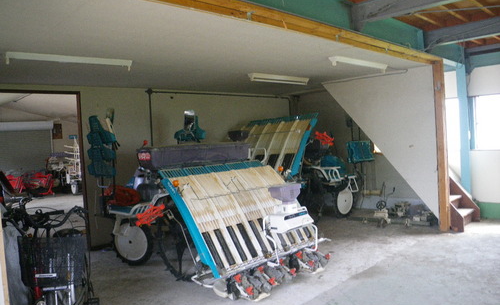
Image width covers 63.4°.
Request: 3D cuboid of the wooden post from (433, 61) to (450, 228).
[{"bbox_3d":[2.913,-0.088,6.137,0.108,2.549,0.108,-5,2,-41],"label":"wooden post"}]

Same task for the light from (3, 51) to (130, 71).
[{"bbox_3d":[-1.880,-0.949,4.302,1.235,0.108,0.137,-4,2,-37],"label":"light"}]

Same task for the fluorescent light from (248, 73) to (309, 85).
[{"bbox_3d":[0.485,-1.136,6.355,1.235,0.108,0.137,-5,2,-41],"label":"fluorescent light"}]

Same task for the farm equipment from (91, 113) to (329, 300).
[{"bbox_3d":[-0.591,0.417,5.027,3.000,1.940,1.780,-2,2,43],"label":"farm equipment"}]

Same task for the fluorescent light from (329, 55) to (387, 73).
[{"bbox_3d":[1.499,-1.174,5.497,1.235,0.108,0.137,-5,2,-41],"label":"fluorescent light"}]

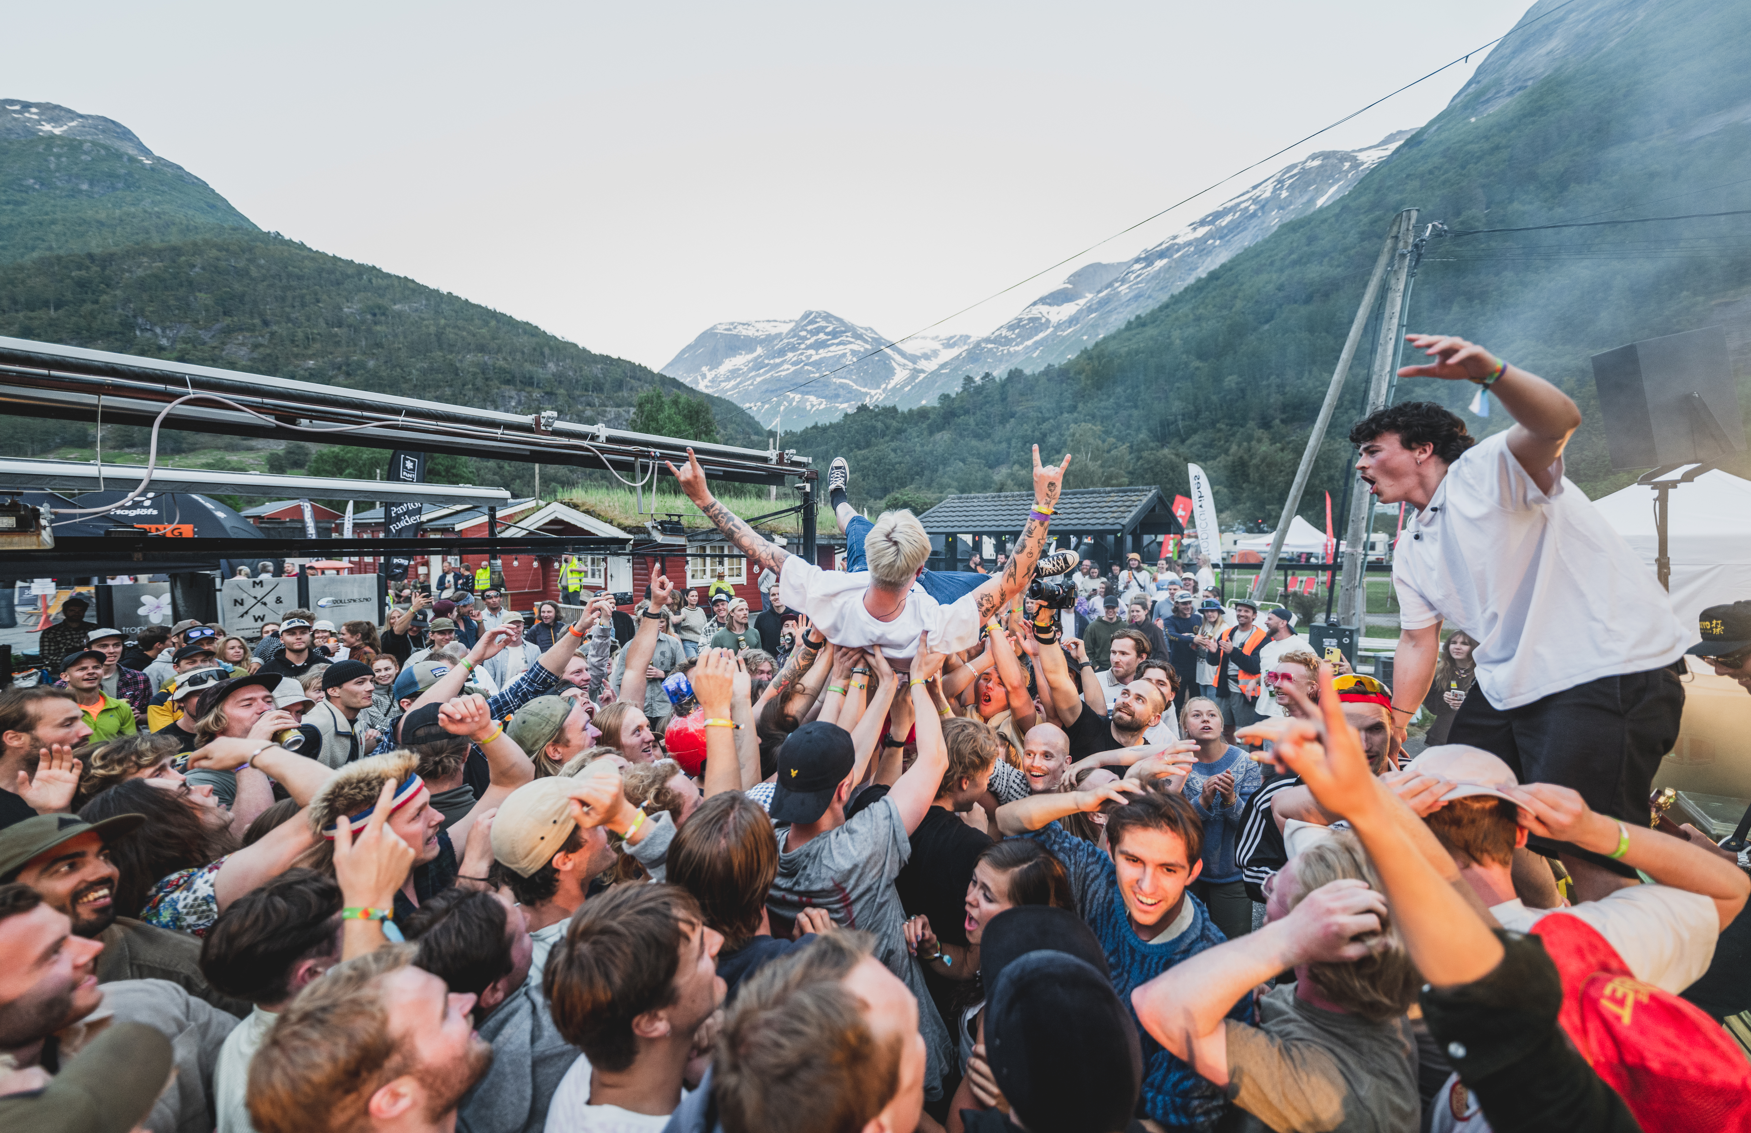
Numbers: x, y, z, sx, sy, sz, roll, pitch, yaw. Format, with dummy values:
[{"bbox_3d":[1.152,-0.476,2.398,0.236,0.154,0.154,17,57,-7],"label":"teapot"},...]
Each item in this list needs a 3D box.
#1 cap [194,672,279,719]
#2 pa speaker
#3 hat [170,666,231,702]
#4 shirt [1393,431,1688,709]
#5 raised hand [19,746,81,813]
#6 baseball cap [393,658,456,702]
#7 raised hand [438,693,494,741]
[{"bbox_3d":[-2.361,0.478,2.520,0.265,0.130,0.180,-25,0,-5],"label":"cap"},{"bbox_3d":[4.526,-0.936,3.900,0.377,0.680,0.339,-9,-3,17],"label":"pa speaker"},{"bbox_3d":[-3.376,0.591,3.420,0.275,0.130,0.250,-8,6,16],"label":"hat"},{"bbox_3d":[1.667,0.005,1.720,0.360,0.670,0.520,-29,-7,-12],"label":"shirt"},{"bbox_3d":[-2.131,0.550,1.760,0.070,0.160,0.110,11,8,39],"label":"raised hand"},{"bbox_3d":[-1.577,0.406,2.420,0.260,0.140,0.180,-12,0,6],"label":"baseball cap"},{"bbox_3d":[-0.902,0.333,1.500,0.100,0.100,0.085,-4,-6,-21],"label":"raised hand"}]

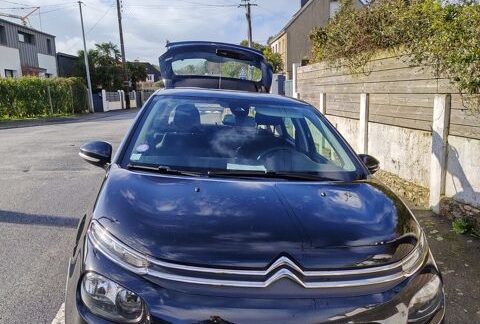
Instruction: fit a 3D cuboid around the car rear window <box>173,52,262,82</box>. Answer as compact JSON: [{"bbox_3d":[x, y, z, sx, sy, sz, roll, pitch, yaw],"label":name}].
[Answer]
[{"bbox_3d":[-0.263,-1.053,4.985,1.080,0.340,0.440,2,8,-8],"label":"car rear window"}]

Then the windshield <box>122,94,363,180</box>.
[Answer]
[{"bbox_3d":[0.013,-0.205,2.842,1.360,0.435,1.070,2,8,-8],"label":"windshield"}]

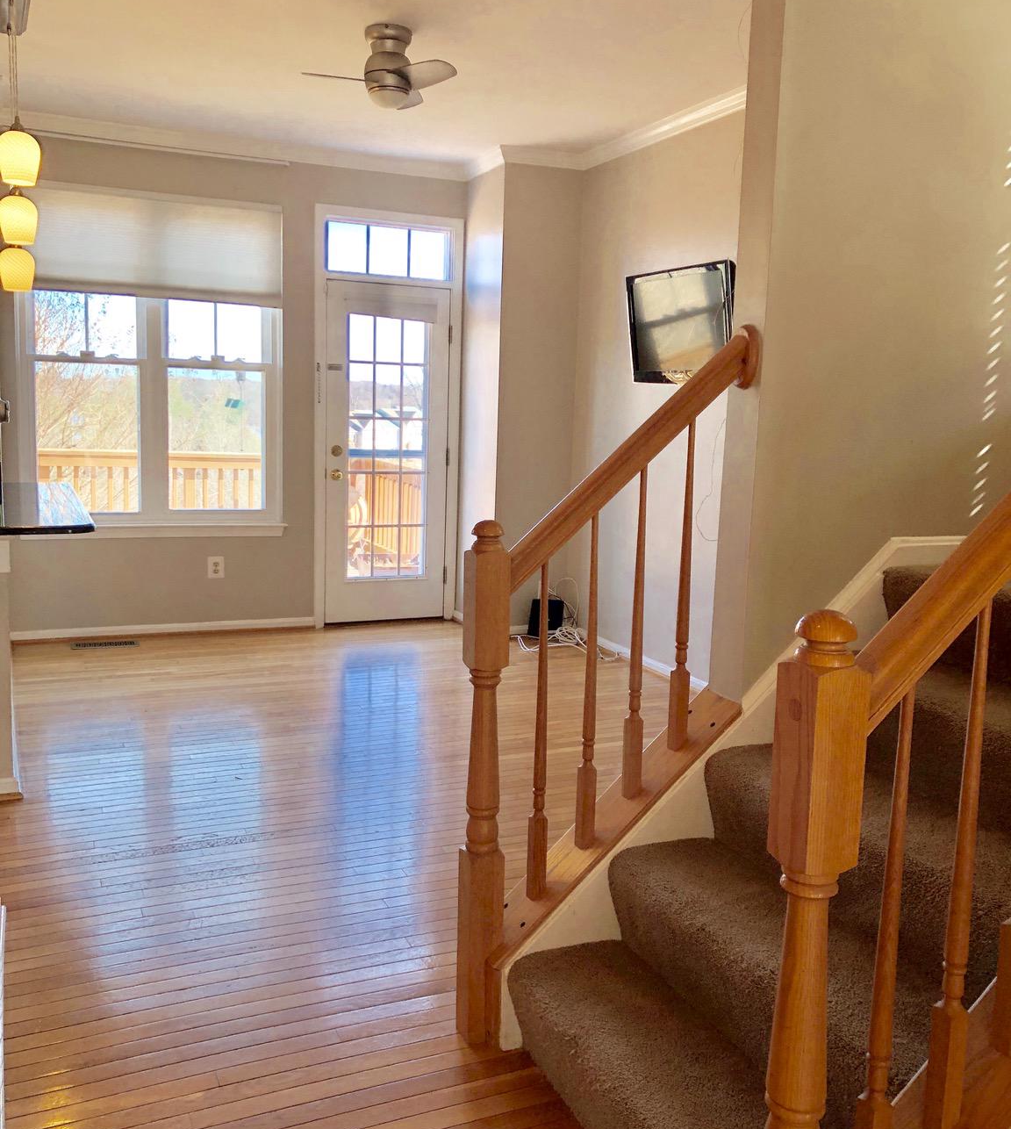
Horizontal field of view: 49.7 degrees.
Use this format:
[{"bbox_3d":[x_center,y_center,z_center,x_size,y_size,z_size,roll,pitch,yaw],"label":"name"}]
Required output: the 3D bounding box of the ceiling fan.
[{"bbox_3d":[-0.436,-1.862,4.109,0.640,0.290,0.640,-2,9,-25],"label":"ceiling fan"}]

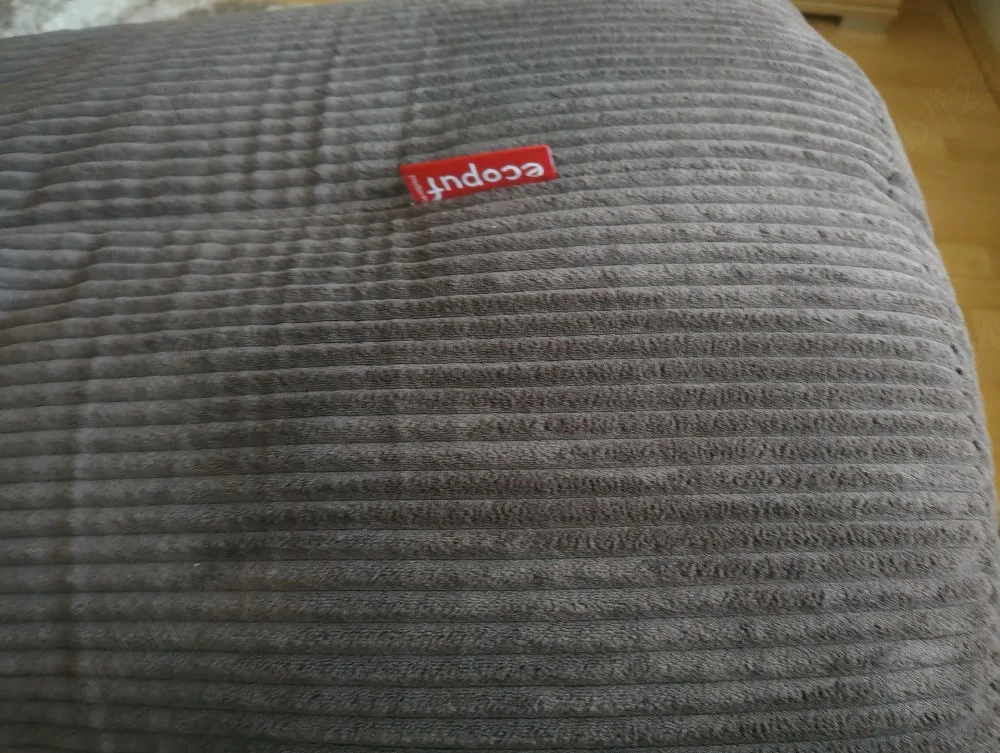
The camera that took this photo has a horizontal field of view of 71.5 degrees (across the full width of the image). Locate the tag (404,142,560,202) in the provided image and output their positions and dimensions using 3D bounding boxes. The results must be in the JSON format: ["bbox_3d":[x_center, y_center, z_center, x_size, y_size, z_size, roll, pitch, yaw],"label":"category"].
[{"bbox_3d":[-0.009,-0.091,0.310,0.067,0.003,0.022,-12,64,-10],"label":"tag"}]

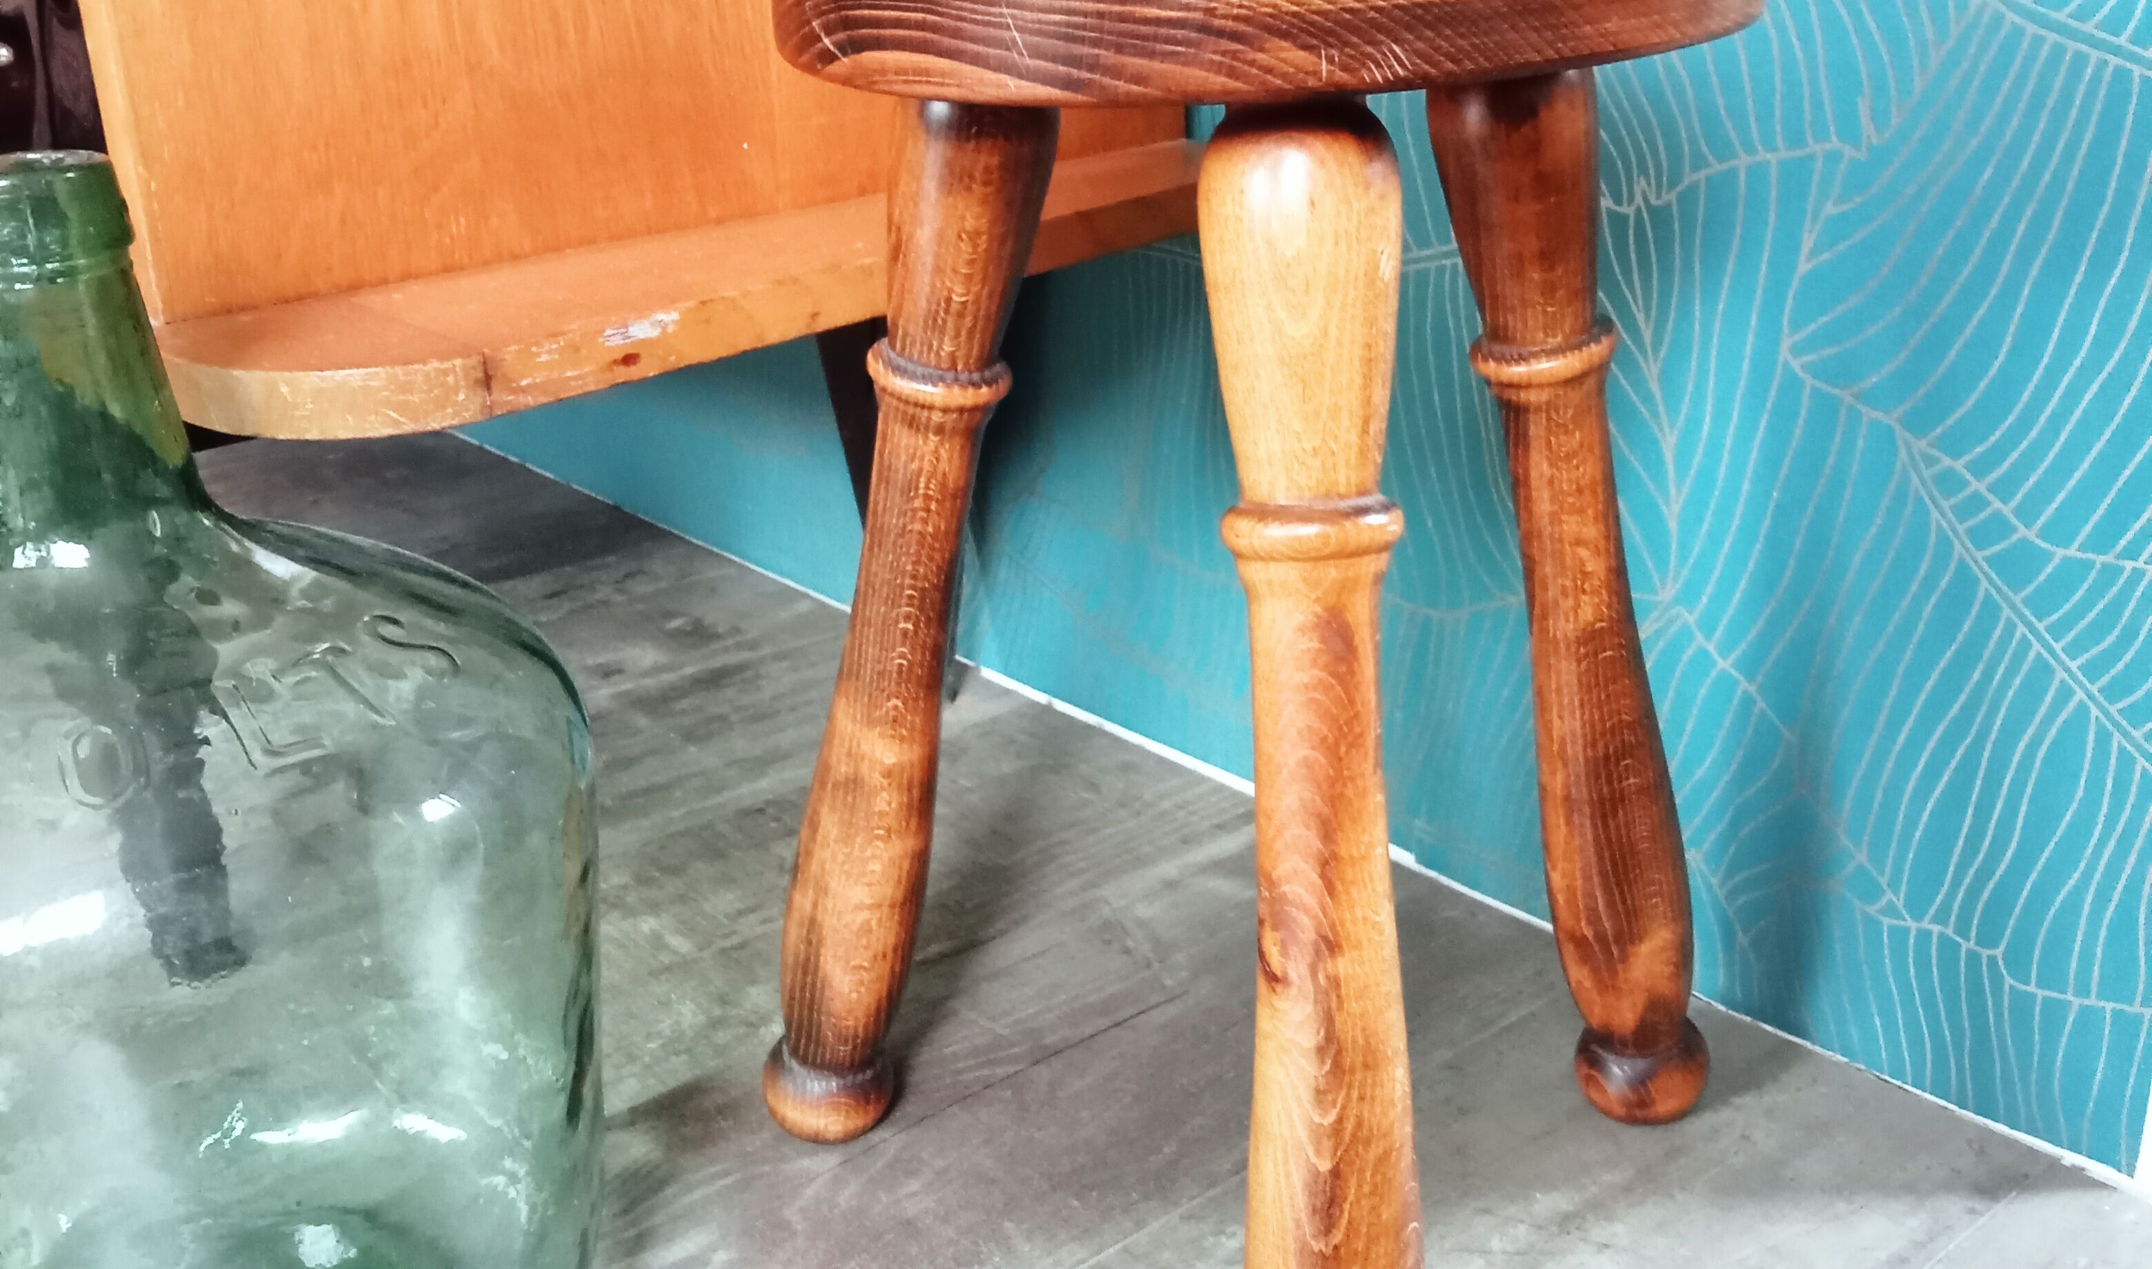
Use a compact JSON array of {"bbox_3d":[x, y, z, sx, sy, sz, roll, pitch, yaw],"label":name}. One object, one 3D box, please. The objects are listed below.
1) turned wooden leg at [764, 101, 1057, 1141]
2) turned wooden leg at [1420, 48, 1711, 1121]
[{"bbox_3d":[-0.061,0.006,0.793,0.049,0.428,0.049,24,32,21],"label":"turned wooden leg"},{"bbox_3d":[0.172,-0.003,0.787,0.049,0.424,0.049,-27,30,-23],"label":"turned wooden leg"}]

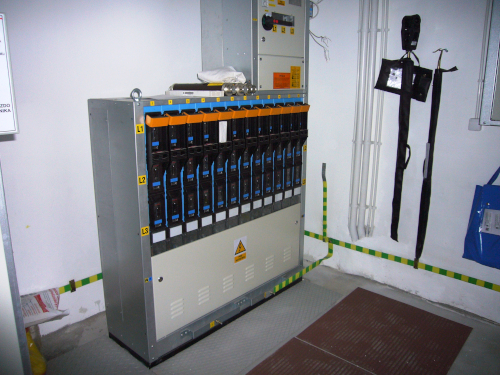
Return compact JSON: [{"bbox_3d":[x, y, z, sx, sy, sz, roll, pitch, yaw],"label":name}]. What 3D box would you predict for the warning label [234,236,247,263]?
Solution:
[{"bbox_3d":[-0.053,0.371,2.390,0.004,0.147,0.105,13,19,41],"label":"warning label"}]

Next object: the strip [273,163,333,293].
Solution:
[{"bbox_3d":[0.373,0.264,2.864,0.132,0.784,0.648,13,19,41],"label":"strip"}]

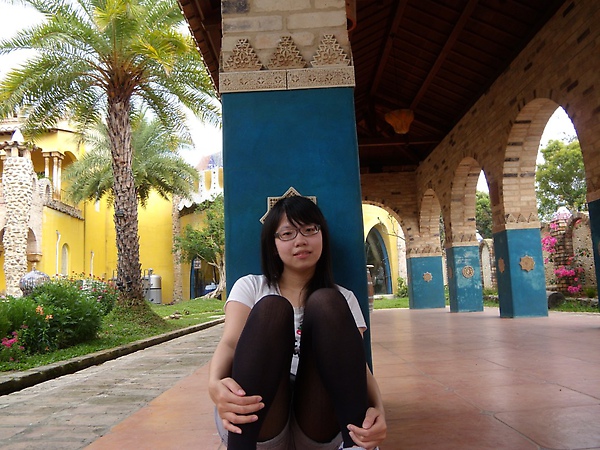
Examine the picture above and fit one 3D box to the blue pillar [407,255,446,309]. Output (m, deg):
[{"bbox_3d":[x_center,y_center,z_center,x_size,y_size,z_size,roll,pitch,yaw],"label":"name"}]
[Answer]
[{"bbox_3d":[3.016,1.389,11.639,0.729,1.200,0.456,-2,-8,0],"label":"blue pillar"}]

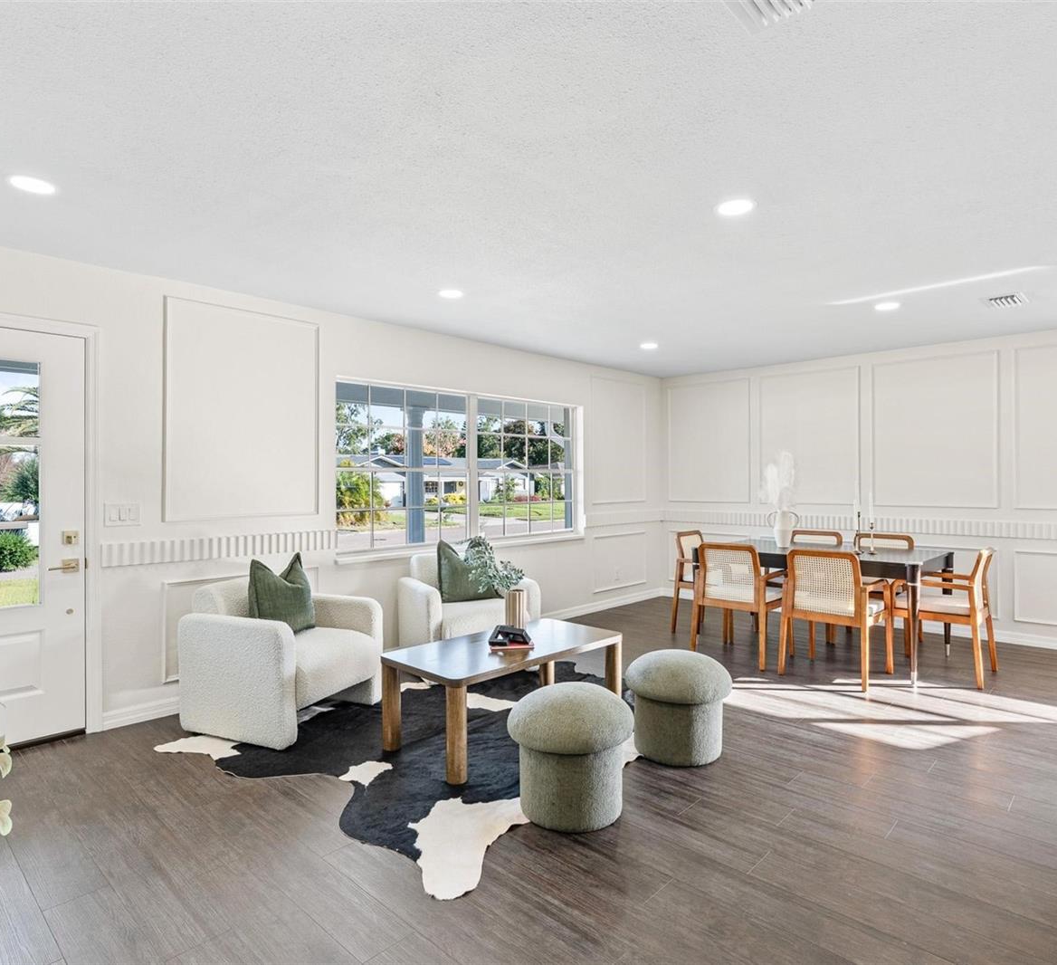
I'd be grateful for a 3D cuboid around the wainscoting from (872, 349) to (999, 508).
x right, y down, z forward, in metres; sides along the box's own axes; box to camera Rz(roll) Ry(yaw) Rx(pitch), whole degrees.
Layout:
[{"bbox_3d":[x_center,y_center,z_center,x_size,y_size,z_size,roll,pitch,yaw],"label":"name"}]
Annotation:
[{"bbox_3d":[3.440,-0.425,5.487,0.940,1.280,0.025,0,0,44],"label":"wainscoting"}]

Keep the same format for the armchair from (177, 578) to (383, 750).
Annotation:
[{"bbox_3d":[-1.370,0.928,3.618,0.760,0.755,0.760,0,0,25],"label":"armchair"}]

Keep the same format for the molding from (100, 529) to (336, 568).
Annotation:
[{"bbox_3d":[-1.762,0.388,3.860,0.020,0.122,1.355,0,0,44],"label":"molding"}]

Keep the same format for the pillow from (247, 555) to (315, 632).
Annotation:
[{"bbox_3d":[-1.399,0.646,3.664,0.160,0.450,0.430,-15,-6,24],"label":"pillow"}]

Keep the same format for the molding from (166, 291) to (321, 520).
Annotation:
[{"bbox_3d":[-1.703,-0.409,3.923,0.020,1.265,0.935,0,0,44],"label":"molding"}]

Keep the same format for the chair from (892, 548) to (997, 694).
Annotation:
[{"bbox_3d":[2.833,0.869,4.406,0.570,0.850,0.570,0,0,44],"label":"chair"}]

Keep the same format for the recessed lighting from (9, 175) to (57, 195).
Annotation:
[{"bbox_3d":[-1.922,-1.142,2.499,0.160,0.025,0.160,0,0,44],"label":"recessed lighting"}]

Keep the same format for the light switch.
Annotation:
[{"bbox_3d":[-2.183,0.173,3.463,0.013,0.122,0.170,0,0,44],"label":"light switch"}]

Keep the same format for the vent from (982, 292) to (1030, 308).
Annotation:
[{"bbox_3d":[3.061,-1.155,4.128,0.200,0.020,0.310,0,0,44],"label":"vent"}]

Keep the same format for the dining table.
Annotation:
[{"bbox_3d":[2.243,0.907,4.969,1.620,0.775,0.990,0,0,44],"label":"dining table"}]

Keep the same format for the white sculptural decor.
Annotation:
[{"bbox_3d":[2.021,0.137,5.178,0.290,0.790,0.200,0,0,10],"label":"white sculptural decor"}]

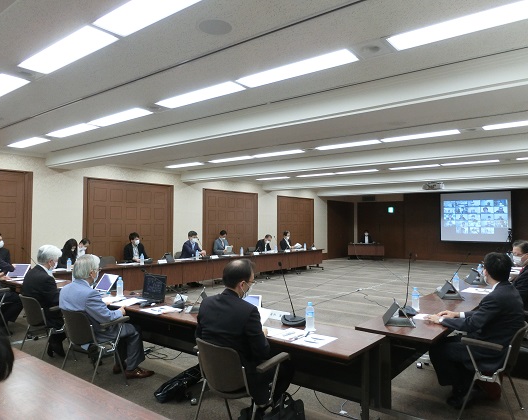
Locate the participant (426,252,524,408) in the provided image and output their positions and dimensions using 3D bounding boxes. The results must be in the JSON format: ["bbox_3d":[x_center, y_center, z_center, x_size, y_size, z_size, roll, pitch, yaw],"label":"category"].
[{"bbox_3d":[1.763,1.010,3.414,0.780,1.300,0.500,-2,-3,37],"label":"participant"}]

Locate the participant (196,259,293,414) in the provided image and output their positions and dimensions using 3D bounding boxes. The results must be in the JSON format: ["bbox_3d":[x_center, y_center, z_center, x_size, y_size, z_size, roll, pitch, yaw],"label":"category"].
[{"bbox_3d":[-0.089,0.995,2.879,0.480,1.280,0.820,-2,-3,37],"label":"participant"}]

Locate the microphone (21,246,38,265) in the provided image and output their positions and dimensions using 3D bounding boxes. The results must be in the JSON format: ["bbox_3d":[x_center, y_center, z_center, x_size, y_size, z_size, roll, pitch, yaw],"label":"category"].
[{"bbox_3d":[-3.108,0.782,5.672,0.170,0.490,0.480,-1,-2,38],"label":"microphone"}]

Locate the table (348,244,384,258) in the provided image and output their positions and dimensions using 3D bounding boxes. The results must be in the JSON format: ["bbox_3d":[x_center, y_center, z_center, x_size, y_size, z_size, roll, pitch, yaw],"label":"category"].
[{"bbox_3d":[4.372,1.792,17.250,1.520,0.700,0.620,0,-2,15],"label":"table"}]

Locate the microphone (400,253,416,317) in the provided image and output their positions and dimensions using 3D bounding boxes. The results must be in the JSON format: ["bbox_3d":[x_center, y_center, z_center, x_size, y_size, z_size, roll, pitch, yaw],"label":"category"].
[{"bbox_3d":[1.350,0.688,3.775,0.190,0.550,0.180,-2,-3,37],"label":"microphone"}]

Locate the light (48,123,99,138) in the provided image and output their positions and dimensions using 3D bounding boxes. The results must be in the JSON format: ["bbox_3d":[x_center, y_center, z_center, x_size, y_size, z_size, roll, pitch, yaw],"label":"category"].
[{"bbox_3d":[-2.950,-1.220,6.209,1.210,0.060,0.255,-2,-3,37],"label":"light"}]

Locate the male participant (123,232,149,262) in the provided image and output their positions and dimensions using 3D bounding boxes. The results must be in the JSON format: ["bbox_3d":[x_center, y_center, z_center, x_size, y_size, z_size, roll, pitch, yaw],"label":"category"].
[{"bbox_3d":[-2.748,1.156,8.808,0.780,1.320,0.550,-1,-2,33],"label":"male participant"}]

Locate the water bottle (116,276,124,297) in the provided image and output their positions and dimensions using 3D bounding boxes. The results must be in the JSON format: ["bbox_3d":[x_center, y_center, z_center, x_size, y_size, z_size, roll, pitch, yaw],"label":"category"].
[{"bbox_3d":[-1.690,0.897,4.750,0.066,0.220,0.066,-1,-2,38],"label":"water bottle"}]

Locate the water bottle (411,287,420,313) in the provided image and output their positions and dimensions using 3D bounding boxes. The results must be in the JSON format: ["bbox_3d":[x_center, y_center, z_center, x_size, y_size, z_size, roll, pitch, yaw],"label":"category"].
[{"bbox_3d":[1.451,0.857,3.865,0.067,0.220,0.067,-2,-3,37],"label":"water bottle"}]

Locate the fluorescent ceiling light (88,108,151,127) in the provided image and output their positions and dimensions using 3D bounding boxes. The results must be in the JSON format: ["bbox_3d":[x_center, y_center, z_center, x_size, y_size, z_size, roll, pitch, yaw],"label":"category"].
[{"bbox_3d":[-1.915,-1.232,5.311,1.158,0.070,0.233,-1,-2,38],"label":"fluorescent ceiling light"}]

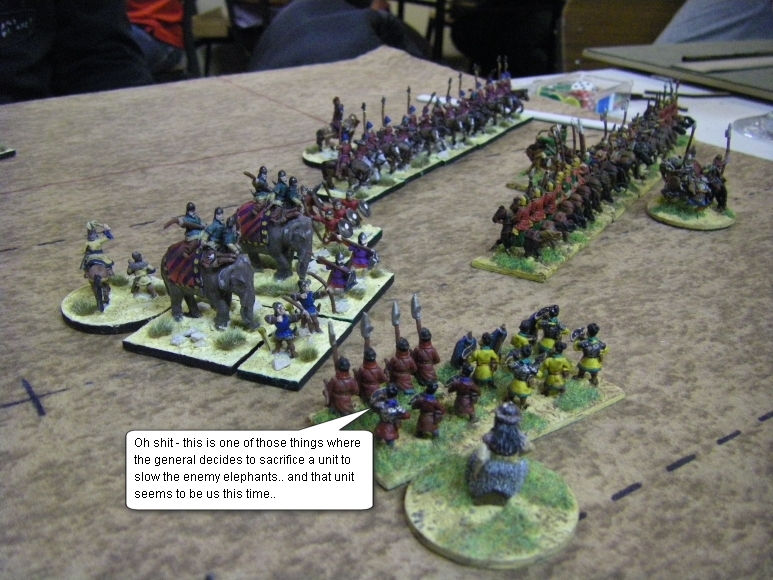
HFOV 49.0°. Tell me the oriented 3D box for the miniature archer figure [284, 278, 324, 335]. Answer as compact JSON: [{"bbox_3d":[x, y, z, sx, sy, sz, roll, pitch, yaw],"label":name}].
[{"bbox_3d":[-0.026,0.004,0.275,0.012,0.018,0.008,-20,32,-38],"label":"miniature archer figure"}]

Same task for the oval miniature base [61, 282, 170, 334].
[{"bbox_3d":[-0.093,0.005,0.296,0.040,0.004,0.040,11,27,21],"label":"oval miniature base"}]

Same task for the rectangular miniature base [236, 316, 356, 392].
[{"bbox_3d":[-0.028,0.019,0.267,0.021,0.004,0.040,9,26,18],"label":"rectangular miniature base"}]

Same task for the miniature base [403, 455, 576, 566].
[{"bbox_3d":[0.025,0.051,0.200,0.040,0.003,0.040,0,25,0],"label":"miniature base"}]

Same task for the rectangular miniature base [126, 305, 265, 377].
[{"bbox_3d":[-0.056,0.013,0.272,0.040,0.003,0.040,10,26,19],"label":"rectangular miniature base"}]

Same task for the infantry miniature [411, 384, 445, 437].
[{"bbox_3d":[0.011,0.031,0.219,0.009,0.017,0.008,-7,26,-15],"label":"infantry miniature"}]

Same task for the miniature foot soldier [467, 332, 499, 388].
[{"bbox_3d":[0.027,0.019,0.237,0.009,0.017,0.007,-9,26,-20],"label":"miniature foot soldier"}]

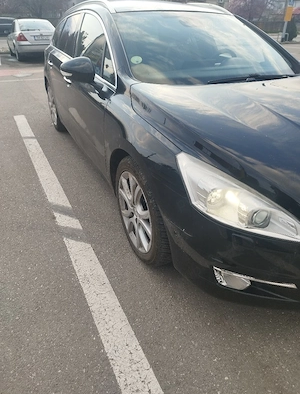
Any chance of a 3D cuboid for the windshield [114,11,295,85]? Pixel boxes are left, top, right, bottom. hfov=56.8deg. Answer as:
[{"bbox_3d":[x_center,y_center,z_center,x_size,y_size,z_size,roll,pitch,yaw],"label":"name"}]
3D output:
[{"bbox_3d":[0.428,-1.147,2.060,1.430,0.140,0.900,-13,63,-23],"label":"windshield"}]

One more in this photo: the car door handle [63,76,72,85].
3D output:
[{"bbox_3d":[-0.729,-1.028,2.426,0.050,0.045,0.230,-13,34,-23],"label":"car door handle"}]

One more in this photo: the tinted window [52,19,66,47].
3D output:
[{"bbox_3d":[-1.112,-1.965,3.337,0.050,0.310,0.700,6,25,-32],"label":"tinted window"}]

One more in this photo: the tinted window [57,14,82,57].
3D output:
[{"bbox_3d":[-0.799,-1.614,2.765,0.050,0.380,0.780,6,25,-32],"label":"tinted window"}]

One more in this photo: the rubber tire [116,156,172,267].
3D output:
[{"bbox_3d":[-0.012,0.071,1.648,0.230,0.660,0.660,-13,34,-23],"label":"rubber tire"}]

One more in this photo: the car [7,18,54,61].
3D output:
[{"bbox_3d":[-4.820,-6.495,11.445,1.810,1.440,4.700,-14,35,-25],"label":"car"}]

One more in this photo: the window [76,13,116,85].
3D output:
[{"bbox_3d":[-0.389,-1.124,2.035,0.060,0.430,1.150,6,25,-32],"label":"window"}]

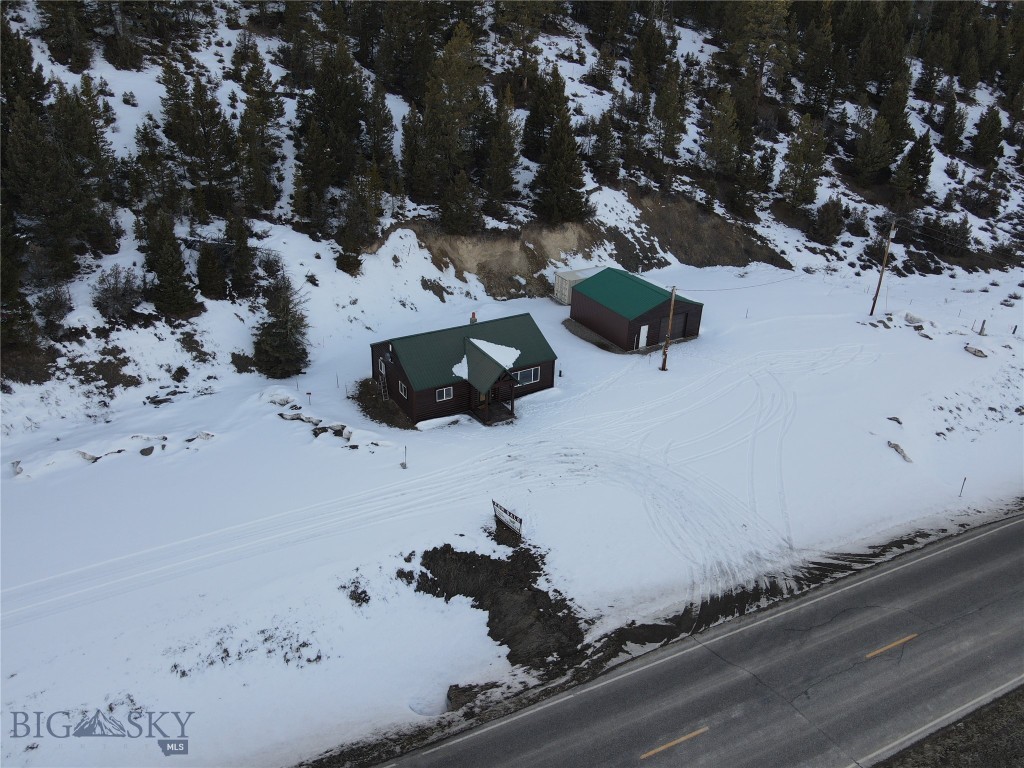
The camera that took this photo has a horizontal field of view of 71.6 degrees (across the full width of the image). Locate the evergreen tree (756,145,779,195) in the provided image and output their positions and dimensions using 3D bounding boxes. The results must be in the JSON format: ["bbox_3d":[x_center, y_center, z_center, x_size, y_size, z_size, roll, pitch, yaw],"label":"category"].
[{"bbox_3d":[33.583,-27.738,92.398,2.761,6.078,2.761,1,27,0],"label":"evergreen tree"}]

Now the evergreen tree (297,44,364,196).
[{"bbox_3d":[-17.600,-25.845,69.315,6.834,13.718,6.834,-5,28,-13],"label":"evergreen tree"}]

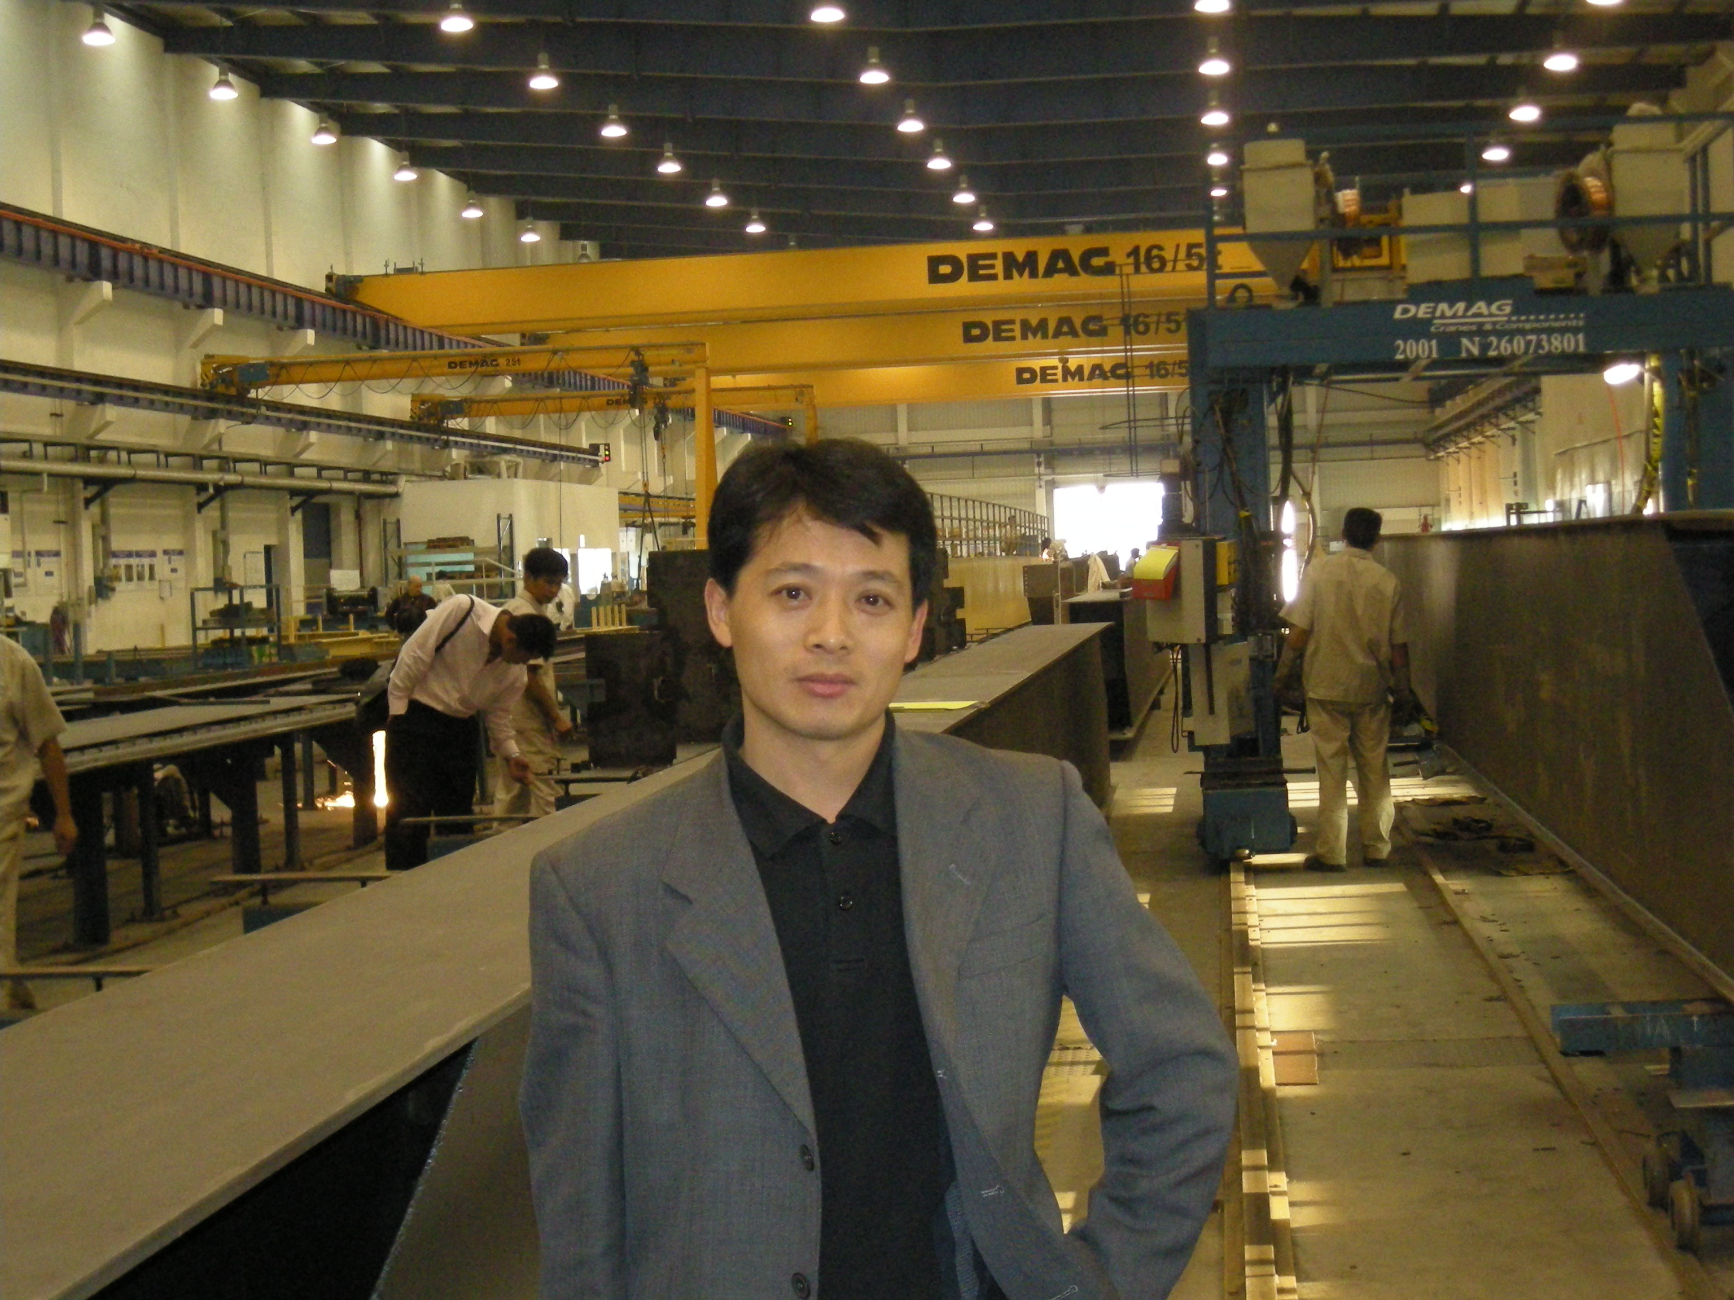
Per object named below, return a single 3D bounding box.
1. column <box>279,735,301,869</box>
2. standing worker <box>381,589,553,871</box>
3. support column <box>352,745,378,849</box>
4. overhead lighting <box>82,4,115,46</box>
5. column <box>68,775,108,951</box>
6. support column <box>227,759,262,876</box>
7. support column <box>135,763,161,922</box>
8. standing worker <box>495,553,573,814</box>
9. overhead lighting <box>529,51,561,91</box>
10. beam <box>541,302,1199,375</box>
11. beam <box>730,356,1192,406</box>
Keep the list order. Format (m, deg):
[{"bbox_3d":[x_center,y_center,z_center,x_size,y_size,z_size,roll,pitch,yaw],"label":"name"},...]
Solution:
[{"bbox_3d":[-3.202,0.827,17.004,0.065,0.760,0.080,-2,2,7],"label":"column"},{"bbox_3d":[-1.736,0.496,13.301,0.630,1.490,0.480,-2,2,28],"label":"standing worker"},{"bbox_3d":[-2.976,0.818,18.114,0.115,0.700,0.110,-2,2,7],"label":"support column"},{"bbox_3d":[-12.055,-9.807,47.855,0.500,0.620,0.500,-2,2,7],"label":"overhead lighting"},{"bbox_3d":[-3.450,0.908,13.560,0.115,0.800,0.110,-2,2,7],"label":"column"},{"bbox_3d":[-3.201,0.879,15.768,0.115,0.720,0.110,-2,2,7],"label":"support column"},{"bbox_3d":[-3.436,0.894,14.645,0.065,0.770,0.080,-2,2,7],"label":"support column"},{"bbox_3d":[-1.504,0.380,13.700,0.400,1.680,0.490,-1,2,38],"label":"standing worker"},{"bbox_3d":[-5.630,-10.097,53.235,0.500,0.620,0.500,-2,2,7],"label":"overhead lighting"},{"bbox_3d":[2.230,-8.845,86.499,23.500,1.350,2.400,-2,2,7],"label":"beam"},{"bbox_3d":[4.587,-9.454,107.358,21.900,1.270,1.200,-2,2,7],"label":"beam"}]

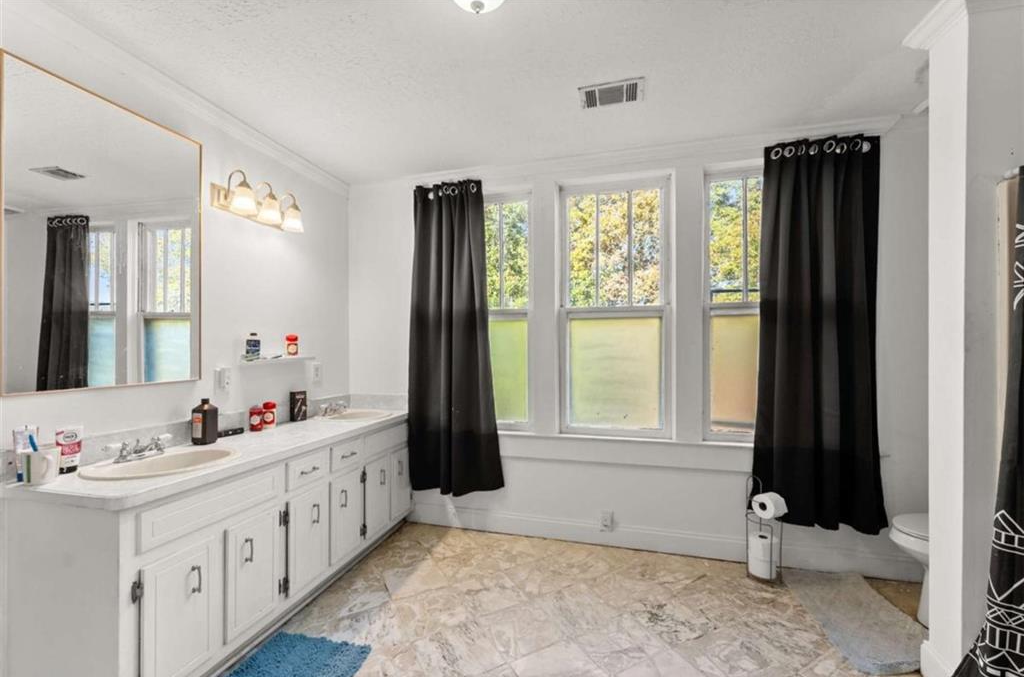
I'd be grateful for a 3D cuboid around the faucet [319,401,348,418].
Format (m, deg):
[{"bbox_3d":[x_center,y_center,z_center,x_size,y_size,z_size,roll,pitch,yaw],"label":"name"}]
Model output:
[{"bbox_3d":[-1.191,0.475,2.706,0.120,0.085,0.195,-1,-1,16],"label":"faucet"}]

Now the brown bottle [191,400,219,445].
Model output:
[{"bbox_3d":[-1.473,0.397,1.911,0.095,0.212,0.090,0,-1,-11],"label":"brown bottle"}]

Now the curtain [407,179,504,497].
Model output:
[{"bbox_3d":[-0.389,-0.001,2.681,0.675,2.105,0.120,-1,-1,15],"label":"curtain"}]

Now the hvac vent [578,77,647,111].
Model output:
[{"bbox_3d":[0.483,-1.164,1.917,0.295,0.020,0.175,-1,-1,15],"label":"hvac vent"}]

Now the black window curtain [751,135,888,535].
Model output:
[{"bbox_3d":[1.633,-0.018,2.148,0.632,2.075,0.120,-1,-1,15],"label":"black window curtain"}]

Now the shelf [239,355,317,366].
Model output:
[{"bbox_3d":[-1.365,0.131,2.360,0.095,0.018,0.457,-1,-1,16],"label":"shelf"}]

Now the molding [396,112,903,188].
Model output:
[{"bbox_3d":[0.560,-1.117,2.495,3.070,0.095,0.070,-1,-1,15],"label":"molding"}]

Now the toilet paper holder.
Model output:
[{"bbox_3d":[1.348,1.012,2.139,0.165,0.532,0.165,-1,-1,16],"label":"toilet paper holder"}]

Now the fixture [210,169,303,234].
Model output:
[{"bbox_3d":[-1.377,-0.759,2.221,0.170,0.250,0.479,-1,-1,16],"label":"fixture"}]

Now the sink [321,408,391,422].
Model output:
[{"bbox_3d":[-1.038,0.569,2.701,0.430,0.140,0.490,-1,-1,16],"label":"sink"}]

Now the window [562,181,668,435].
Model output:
[{"bbox_3d":[0.639,-0.198,2.512,0.641,1.593,0.080,-1,-1,15],"label":"window"}]

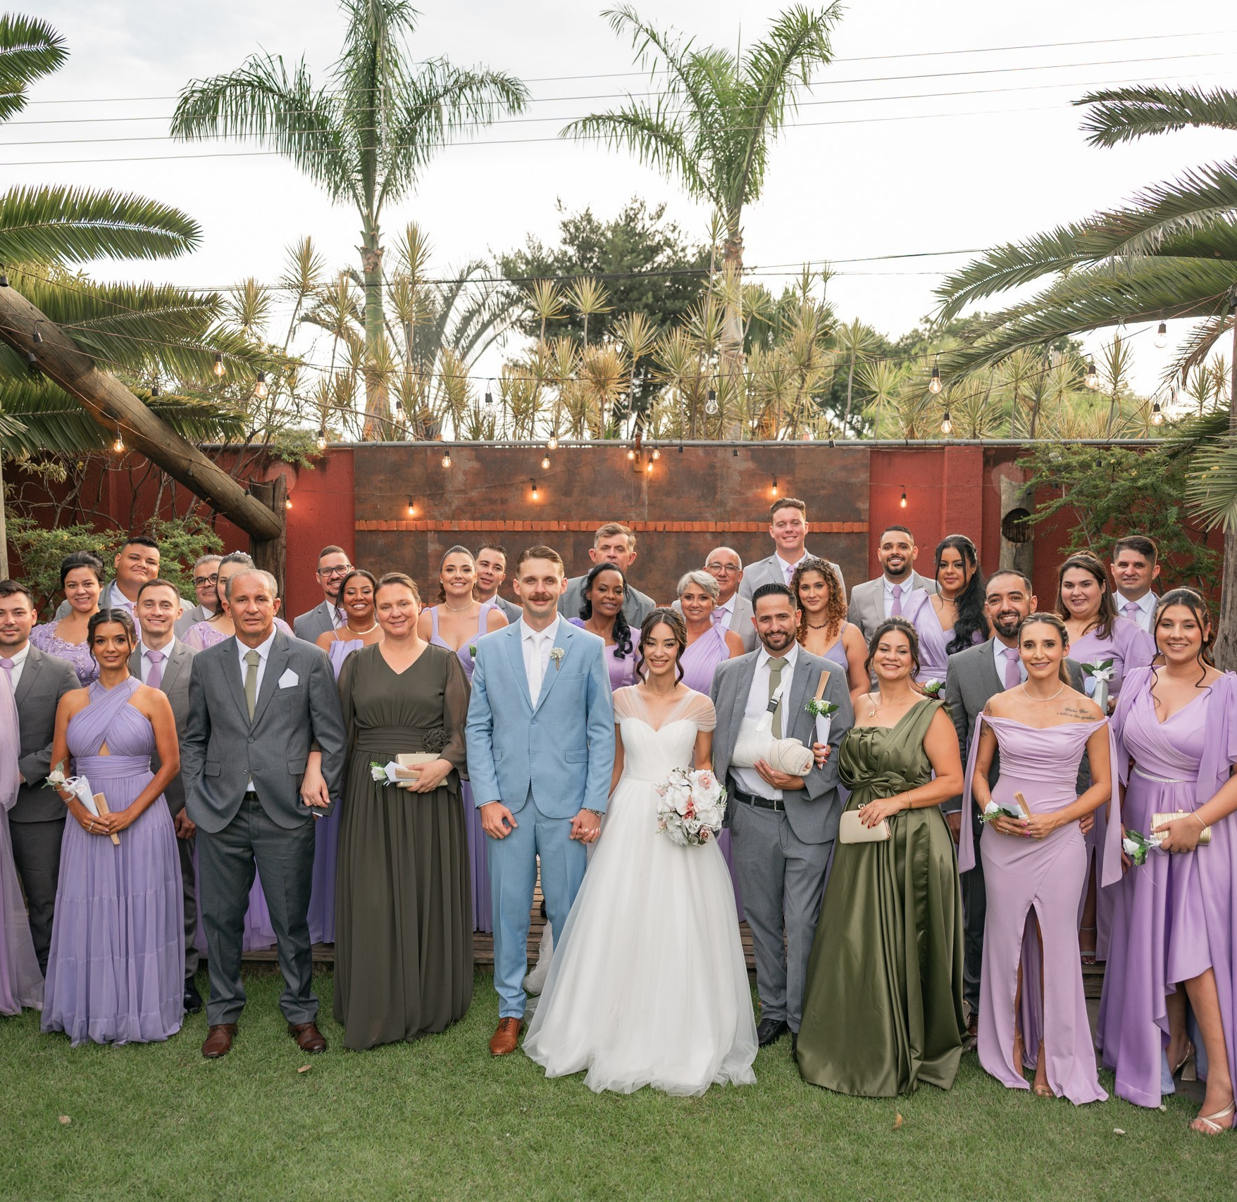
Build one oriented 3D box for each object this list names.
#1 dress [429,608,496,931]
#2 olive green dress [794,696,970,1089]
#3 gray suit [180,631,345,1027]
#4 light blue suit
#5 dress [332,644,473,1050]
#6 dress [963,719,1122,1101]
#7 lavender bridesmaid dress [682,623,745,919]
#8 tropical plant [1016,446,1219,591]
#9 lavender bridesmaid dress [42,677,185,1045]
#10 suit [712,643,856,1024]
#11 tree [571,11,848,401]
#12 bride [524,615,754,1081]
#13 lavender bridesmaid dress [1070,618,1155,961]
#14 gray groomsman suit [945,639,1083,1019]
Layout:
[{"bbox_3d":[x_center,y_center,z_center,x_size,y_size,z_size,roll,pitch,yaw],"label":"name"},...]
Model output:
[{"bbox_3d":[-0.716,0.727,5.430,0.500,1.450,0.420,-1,4,-8],"label":"dress"},{"bbox_3d":[0.934,0.984,4.275,0.580,1.270,0.580,1,4,11],"label":"olive green dress"},{"bbox_3d":[-1.304,0.840,4.405,0.600,1.460,0.340,-1,4,-12],"label":"gray suit"},{"bbox_3d":[-0.288,0.794,4.422,0.550,1.470,0.330,0,4,-4],"label":"light blue suit"},{"bbox_3d":[-0.811,0.895,4.508,0.520,1.477,0.420,0,5,-6],"label":"dress"},{"bbox_3d":[1.442,1.024,4.128,0.524,1.283,0.450,2,5,22],"label":"dress"},{"bbox_3d":[0.416,0.772,5.503,0.480,1.330,0.420,0,4,4],"label":"lavender bridesmaid dress"},{"bbox_3d":[3.146,0.163,7.539,1.400,2.250,1.200,1,5,10],"label":"tropical plant"},{"bbox_3d":[-1.913,0.955,4.553,0.501,1.351,0.460,-1,5,-15],"label":"lavender bridesmaid dress"},{"bbox_3d":[0.611,0.871,4.456,0.523,1.433,0.360,1,5,13],"label":"suit"},{"bbox_3d":[1.086,-3.189,14.821,3.400,8.200,3.300,0,4,0],"label":"tree"},{"bbox_3d":[0.085,0.819,4.374,0.780,1.585,0.820,0,4,1],"label":"bride"},{"bbox_3d":[1.979,0.754,5.079,0.531,1.365,0.420,2,5,20],"label":"lavender bridesmaid dress"},{"bbox_3d":[1.520,0.857,4.616,0.508,1.436,0.340,2,5,20],"label":"gray groomsman suit"}]

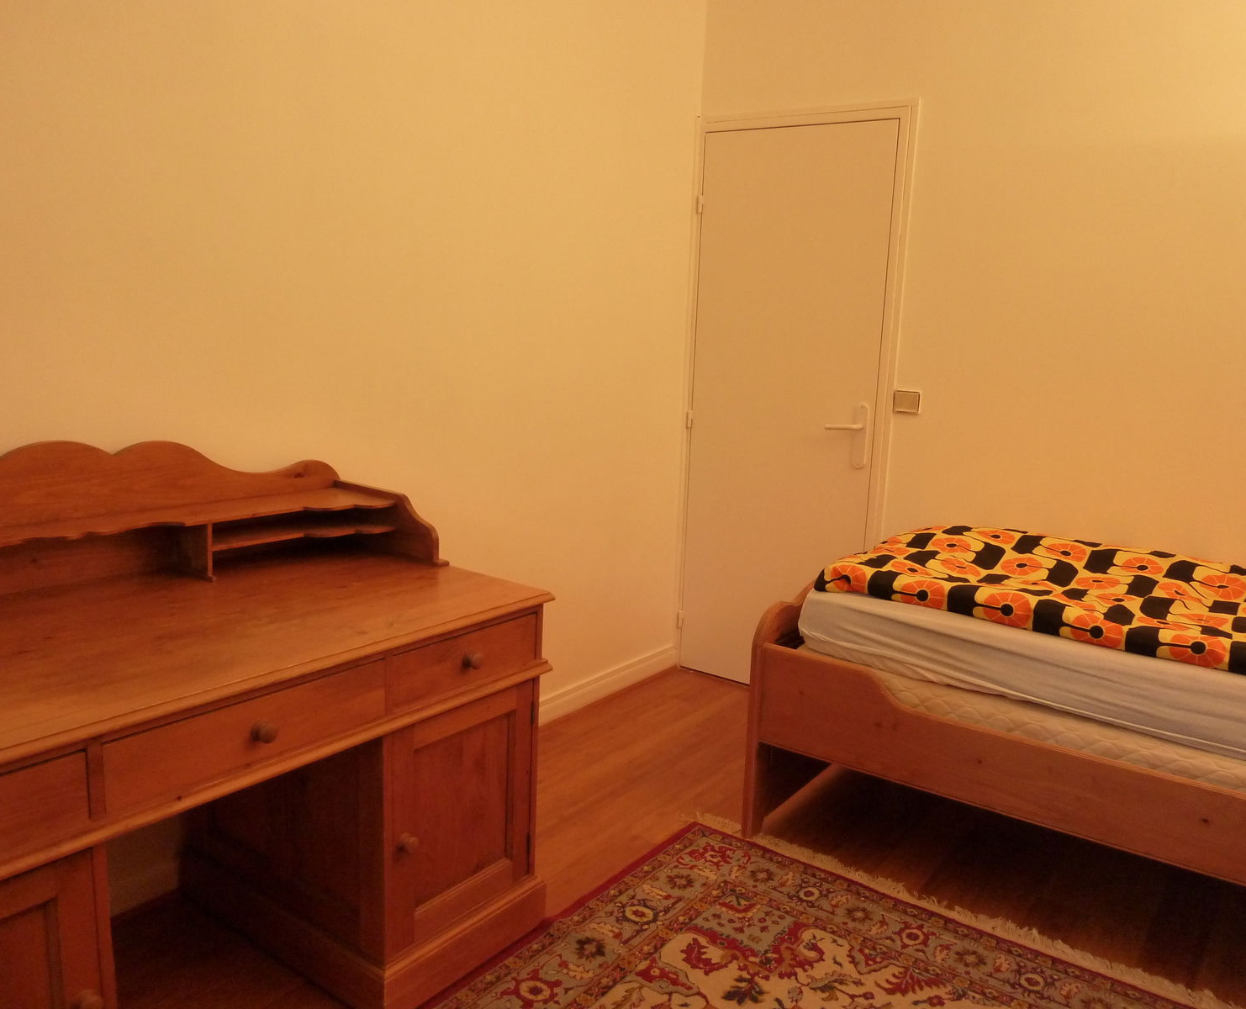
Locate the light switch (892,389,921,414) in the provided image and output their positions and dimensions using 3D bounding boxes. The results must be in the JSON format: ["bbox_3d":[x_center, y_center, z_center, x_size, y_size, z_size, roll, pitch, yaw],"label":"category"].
[{"bbox_3d":[0.948,-0.341,3.241,0.085,0.076,0.013,10,14,34],"label":"light switch"}]

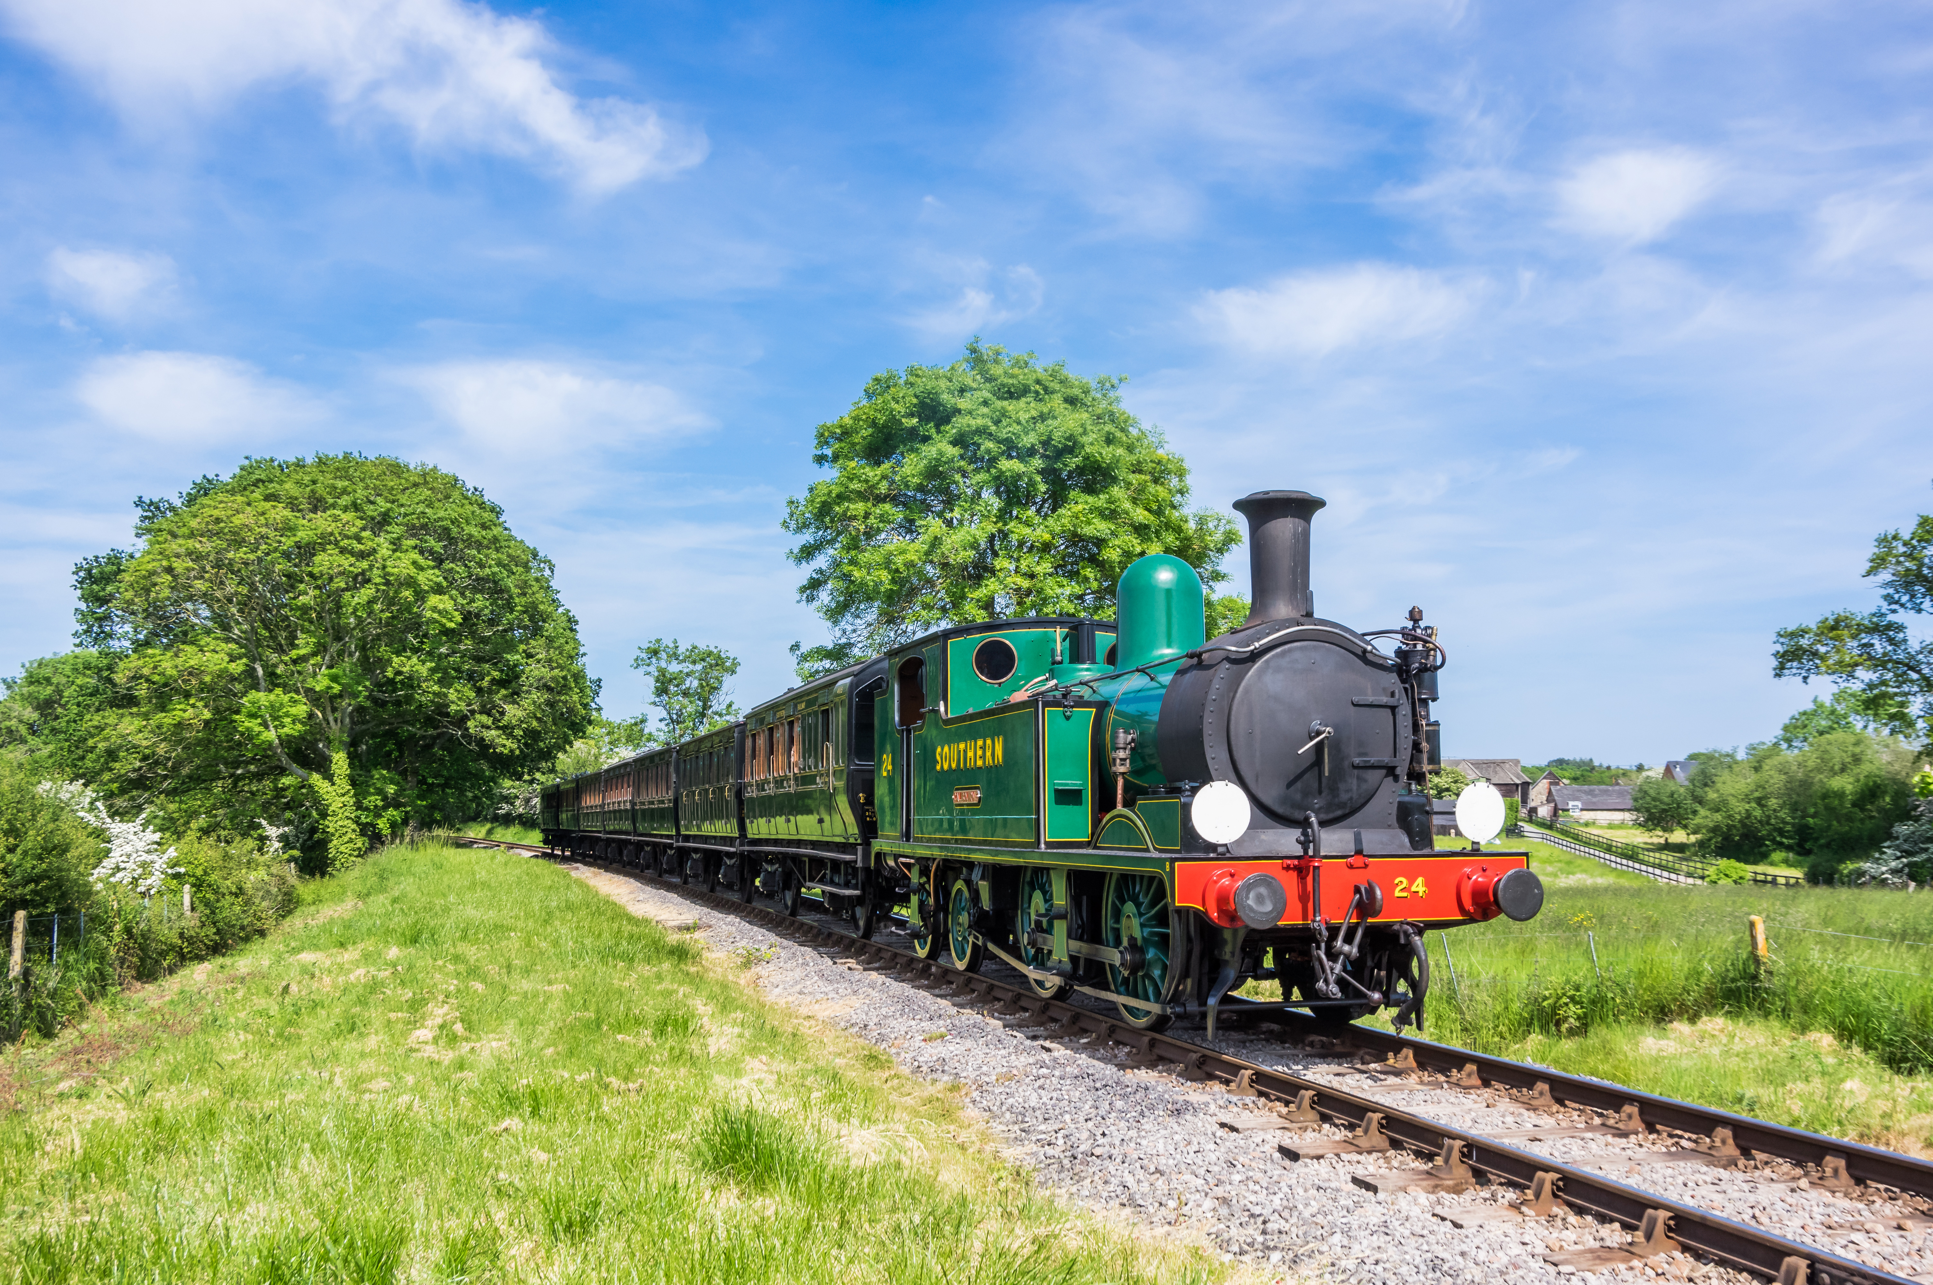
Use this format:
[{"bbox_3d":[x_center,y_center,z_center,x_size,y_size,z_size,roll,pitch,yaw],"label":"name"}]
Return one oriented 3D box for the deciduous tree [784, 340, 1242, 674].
[{"bbox_3d":[1.228,-0.511,41.792,11.650,14.520,11.070,0,-6,2],"label":"deciduous tree"}]

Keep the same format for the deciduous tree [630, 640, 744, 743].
[{"bbox_3d":[-13.014,4.870,76.925,5.040,10.220,4.790,1,-6,-10],"label":"deciduous tree"}]

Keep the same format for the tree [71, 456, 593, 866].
[{"bbox_3d":[-22.915,0.697,61.285,17.790,15.360,16.370,2,-7,-20],"label":"tree"}]

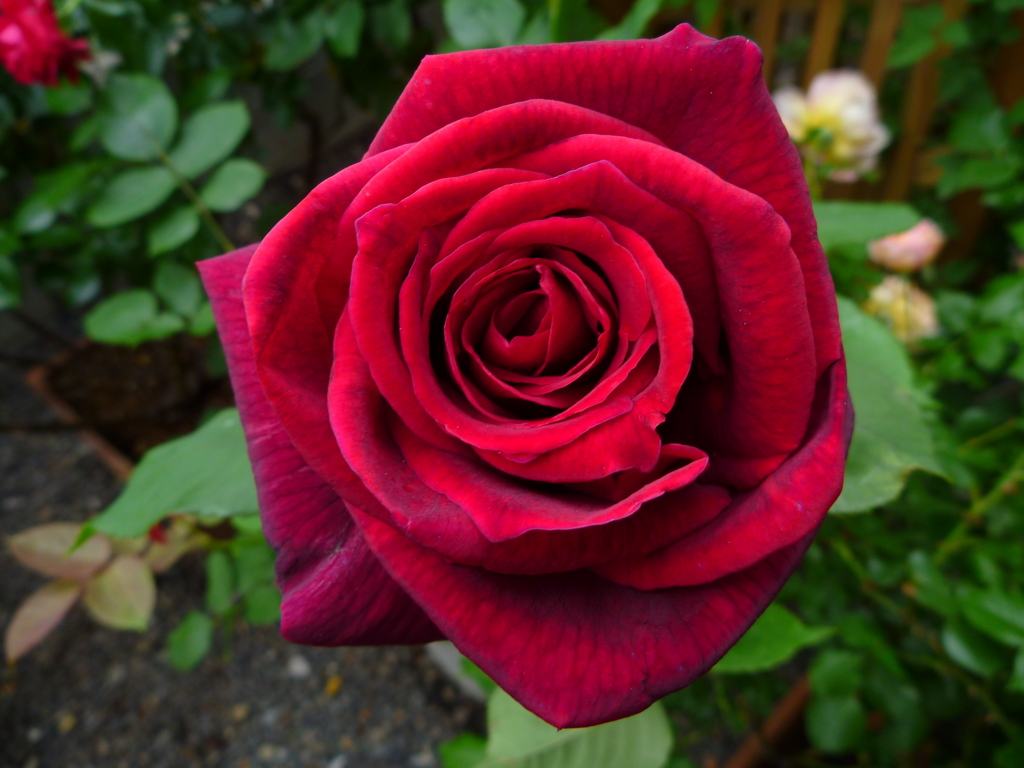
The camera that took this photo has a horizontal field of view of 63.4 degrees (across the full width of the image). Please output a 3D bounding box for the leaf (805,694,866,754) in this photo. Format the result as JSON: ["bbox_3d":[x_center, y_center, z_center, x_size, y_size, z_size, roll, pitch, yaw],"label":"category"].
[{"bbox_3d":[0.242,0.255,0.620,0.043,0.010,0.043,1,60,7],"label":"leaf"}]

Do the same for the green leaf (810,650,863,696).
[{"bbox_3d":[0.243,0.217,0.620,0.039,0.010,0.036,2,60,8],"label":"green leaf"}]

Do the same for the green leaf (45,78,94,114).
[{"bbox_3d":[-0.321,-0.208,0.600,0.038,0.010,0.037,7,53,5],"label":"green leaf"}]

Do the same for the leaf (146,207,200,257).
[{"bbox_3d":[-0.188,-0.085,0.460,0.026,0.008,0.037,33,64,10],"label":"leaf"}]

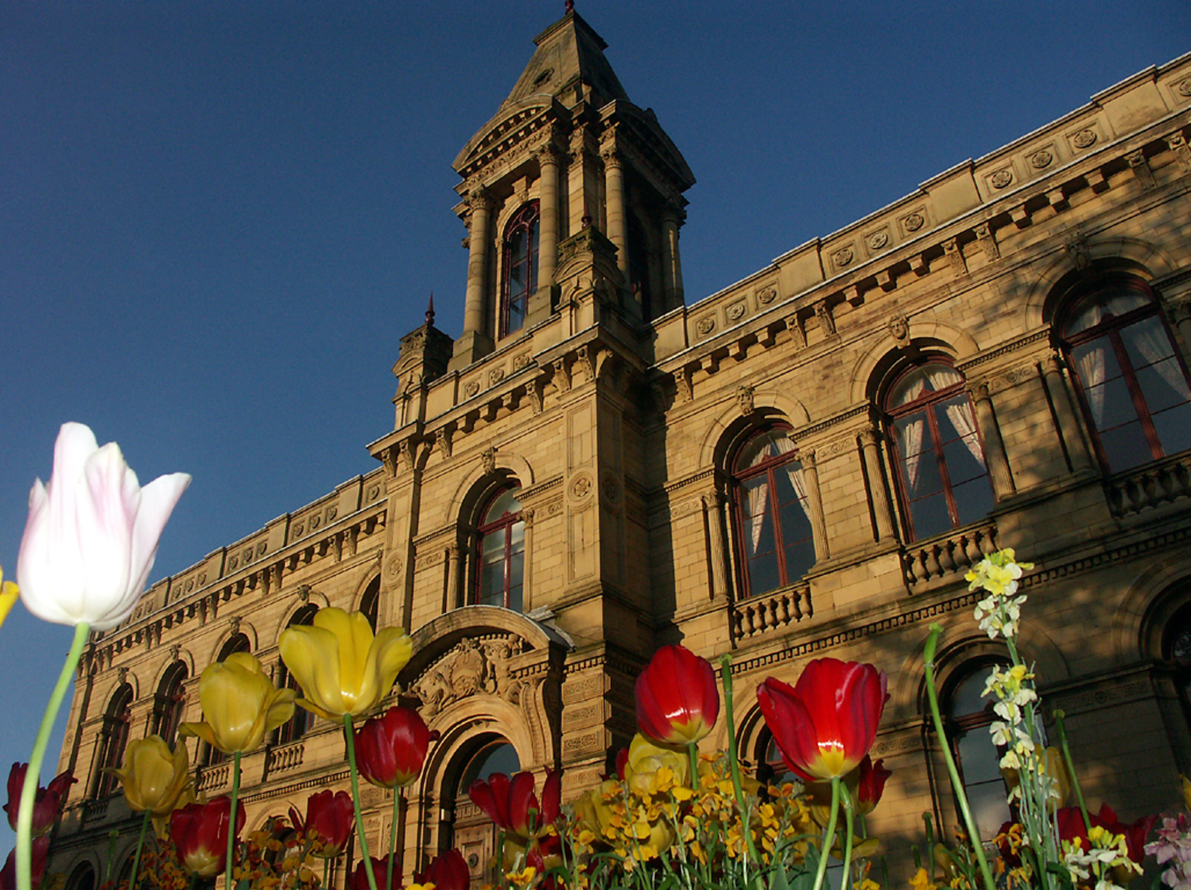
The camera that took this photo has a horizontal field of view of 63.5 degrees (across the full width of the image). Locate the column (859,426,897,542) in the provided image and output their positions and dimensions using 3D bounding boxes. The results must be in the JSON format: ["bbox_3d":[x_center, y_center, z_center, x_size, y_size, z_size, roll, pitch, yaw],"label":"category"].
[{"bbox_3d":[4.815,0.638,16.453,0.300,2.060,0.300,-24,-37,33],"label":"column"}]

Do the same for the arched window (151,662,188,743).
[{"bbox_3d":[-11.857,7.770,27.212,1.430,3.315,0.286,-24,-38,33],"label":"arched window"}]

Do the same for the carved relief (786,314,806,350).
[{"bbox_3d":[3.866,-2.171,18.555,0.250,0.580,0.340,-24,-37,33],"label":"carved relief"}]

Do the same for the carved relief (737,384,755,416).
[{"bbox_3d":[2.939,-0.872,18.779,0.330,0.600,0.280,-24,-37,33],"label":"carved relief"}]

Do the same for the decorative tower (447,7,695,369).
[{"bbox_3d":[-0.561,-6.545,25.658,5.590,13.390,5.590,-24,-38,33],"label":"decorative tower"}]

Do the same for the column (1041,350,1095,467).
[{"bbox_3d":[6.651,-0.476,13.578,0.325,2.080,0.325,-24,-38,33],"label":"column"}]

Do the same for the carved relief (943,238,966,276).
[{"bbox_3d":[6.294,-3.295,16.863,0.250,0.580,0.340,-24,-37,33],"label":"carved relief"}]

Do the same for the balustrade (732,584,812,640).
[{"bbox_3d":[3.047,2.918,16.757,1.480,0.660,0.200,-24,-37,33],"label":"balustrade"}]

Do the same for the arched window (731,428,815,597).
[{"bbox_3d":[3.366,1.182,18.128,1.500,3.250,0.200,-24,-37,33],"label":"arched window"}]

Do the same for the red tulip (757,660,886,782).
[{"bbox_3d":[0.141,0.172,0.600,0.080,0.069,0.076,-8,-32,11],"label":"red tulip"}]

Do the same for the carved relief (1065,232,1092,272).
[{"bbox_3d":[7.743,-3.098,15.433,0.330,0.600,0.280,-24,-37,33],"label":"carved relief"}]

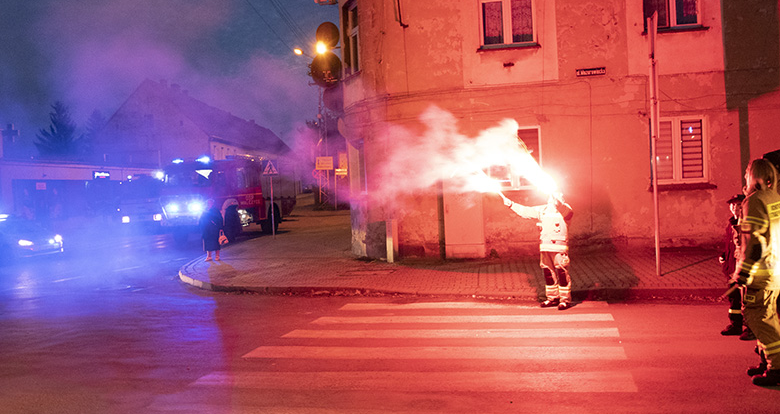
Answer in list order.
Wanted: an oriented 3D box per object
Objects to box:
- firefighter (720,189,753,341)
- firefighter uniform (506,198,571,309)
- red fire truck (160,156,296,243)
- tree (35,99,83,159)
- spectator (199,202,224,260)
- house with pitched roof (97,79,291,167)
[{"bbox_3d":[4.201,0.648,7.522,0.460,1.660,0.480,-3,2,-28],"label":"firefighter"},{"bbox_3d":[2.224,0.638,9.521,0.950,1.740,0.620,-2,2,25],"label":"firefighter uniform"},{"bbox_3d":[-7.178,-0.347,28.683,2.500,3.200,7.600,-2,1,14],"label":"red fire truck"},{"bbox_3d":[-25.082,-3.256,47.910,5.000,9.800,5.000,-2,1,0],"label":"tree"},{"bbox_3d":[-4.869,0.673,17.217,0.620,1.630,0.430,-2,1,9],"label":"spectator"},{"bbox_3d":[-19.179,-5.722,71.212,9.800,11.542,40.000,-3,2,1],"label":"house with pitched roof"}]

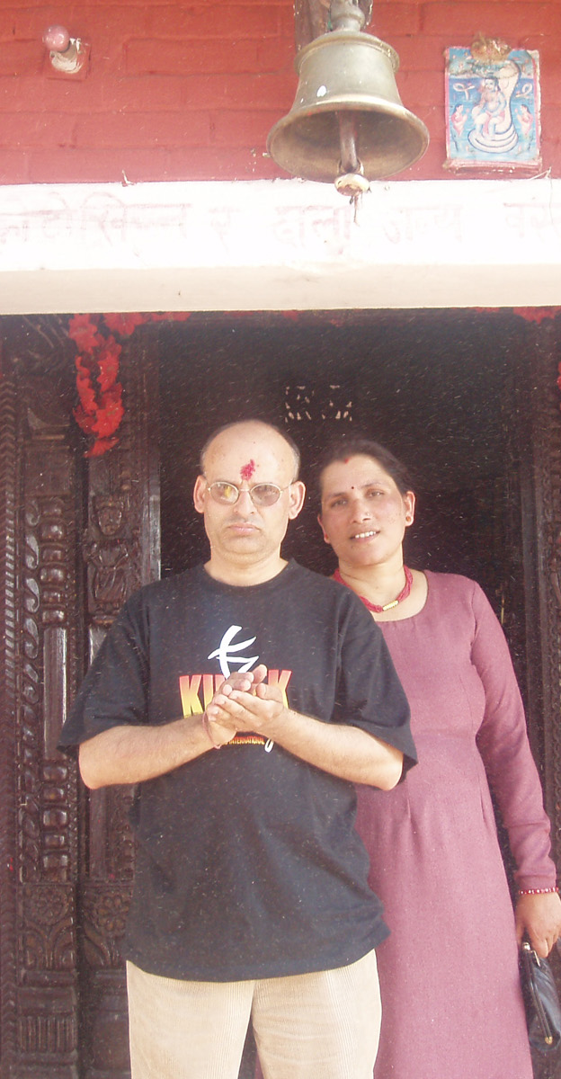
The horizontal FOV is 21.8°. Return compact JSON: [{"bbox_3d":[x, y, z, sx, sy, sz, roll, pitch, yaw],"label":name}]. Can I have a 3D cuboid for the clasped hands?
[{"bbox_3d":[-0.054,0.247,2.166,0.130,0.125,0.125,-1,-7,0],"label":"clasped hands"}]

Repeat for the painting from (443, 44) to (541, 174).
[{"bbox_3d":[0.376,-0.761,2.576,0.172,0.232,0.012,-1,-7,0],"label":"painting"}]

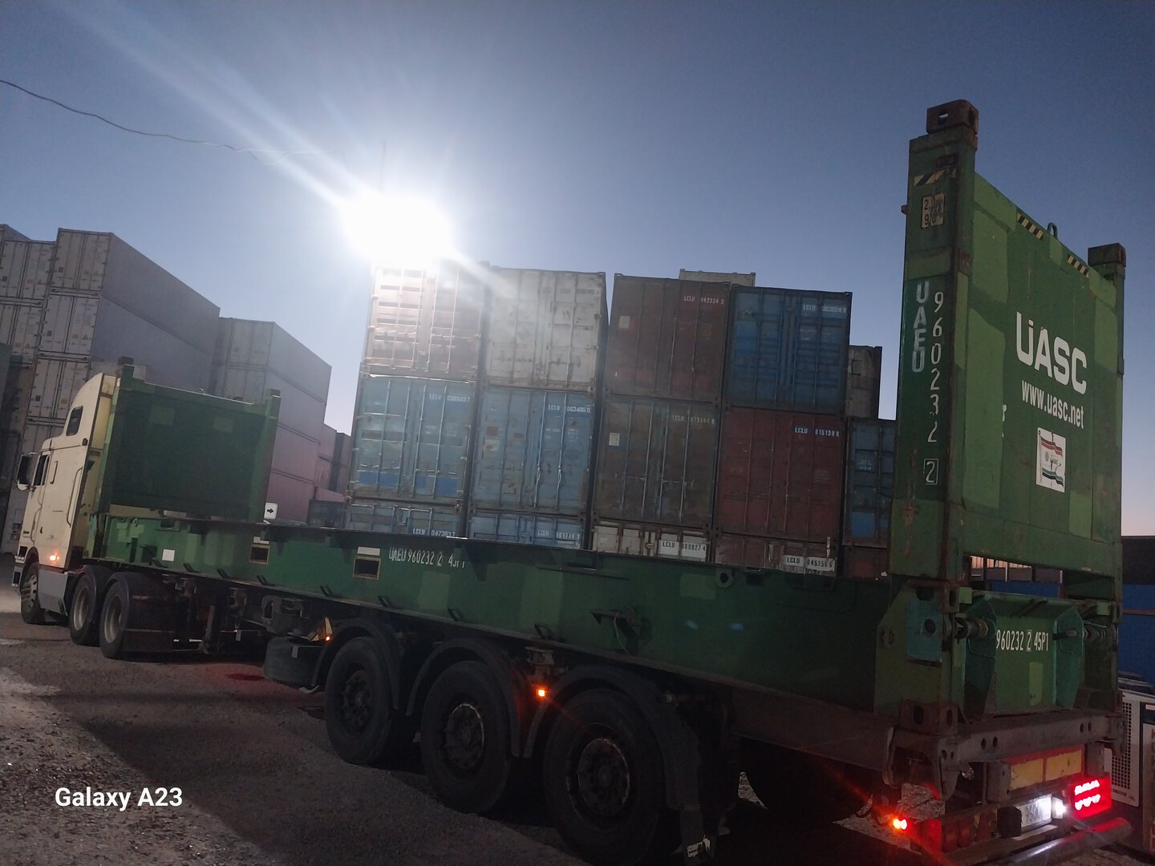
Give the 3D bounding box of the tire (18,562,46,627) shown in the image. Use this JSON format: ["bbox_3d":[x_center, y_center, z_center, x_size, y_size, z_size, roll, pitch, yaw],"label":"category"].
[{"bbox_3d":[-8.779,2.609,14.136,0.300,1.030,1.030,13,-11,-44],"label":"tire"}]

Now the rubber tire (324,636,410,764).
[{"bbox_3d":[-1.637,2.133,6.982,0.360,0.994,0.994,13,-11,-44],"label":"rubber tire"}]

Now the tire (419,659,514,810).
[{"bbox_3d":[-0.674,2.086,6.008,0.360,1.000,1.000,13,-11,-44],"label":"tire"}]

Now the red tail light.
[{"bbox_3d":[2.945,2.087,4.986,0.480,0.160,0.090,12,-10,-41],"label":"red tail light"}]

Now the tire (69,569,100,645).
[{"bbox_3d":[-6.774,2.435,12.118,0.290,1.036,1.036,13,-11,-44],"label":"tire"}]

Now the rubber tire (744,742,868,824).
[{"bbox_3d":[1.663,2.381,6.461,0.360,1.000,1.000,13,-11,-44],"label":"rubber tire"}]

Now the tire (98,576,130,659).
[{"bbox_3d":[-5.852,2.377,11.188,0.290,1.044,1.044,13,-11,-44],"label":"tire"}]

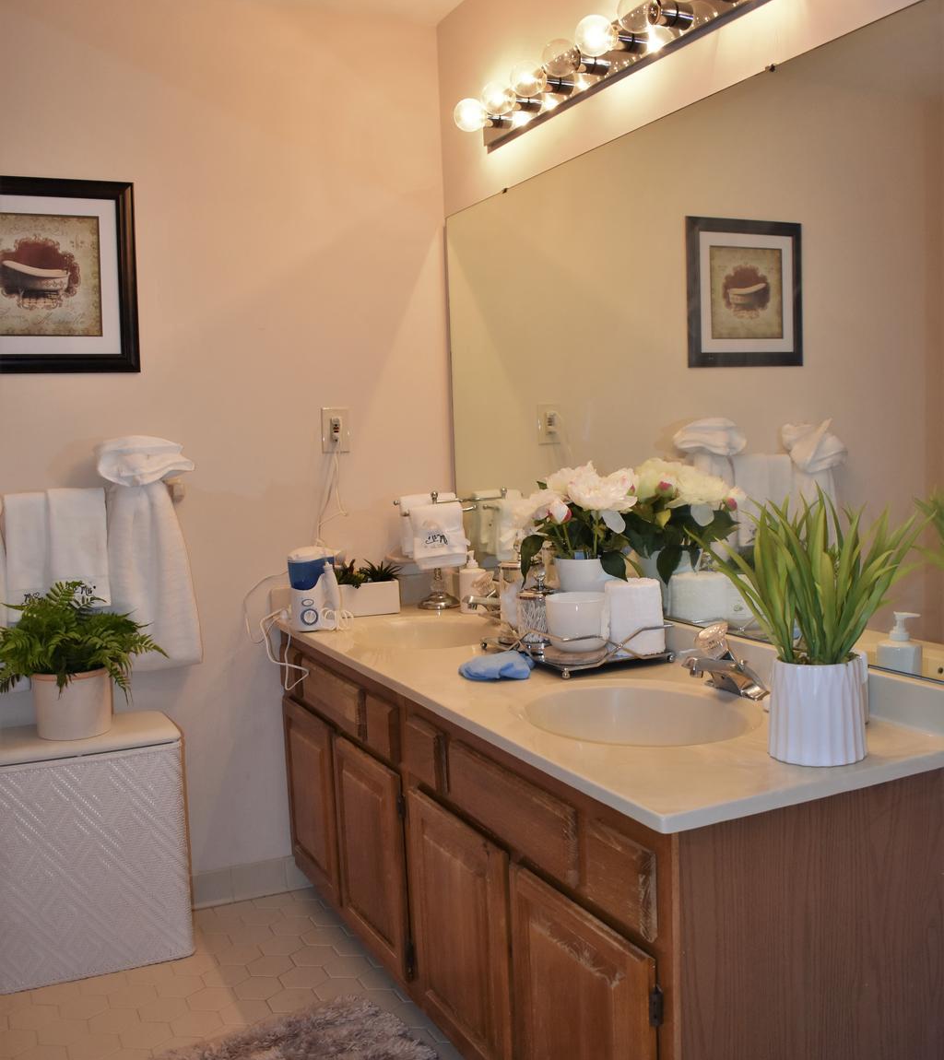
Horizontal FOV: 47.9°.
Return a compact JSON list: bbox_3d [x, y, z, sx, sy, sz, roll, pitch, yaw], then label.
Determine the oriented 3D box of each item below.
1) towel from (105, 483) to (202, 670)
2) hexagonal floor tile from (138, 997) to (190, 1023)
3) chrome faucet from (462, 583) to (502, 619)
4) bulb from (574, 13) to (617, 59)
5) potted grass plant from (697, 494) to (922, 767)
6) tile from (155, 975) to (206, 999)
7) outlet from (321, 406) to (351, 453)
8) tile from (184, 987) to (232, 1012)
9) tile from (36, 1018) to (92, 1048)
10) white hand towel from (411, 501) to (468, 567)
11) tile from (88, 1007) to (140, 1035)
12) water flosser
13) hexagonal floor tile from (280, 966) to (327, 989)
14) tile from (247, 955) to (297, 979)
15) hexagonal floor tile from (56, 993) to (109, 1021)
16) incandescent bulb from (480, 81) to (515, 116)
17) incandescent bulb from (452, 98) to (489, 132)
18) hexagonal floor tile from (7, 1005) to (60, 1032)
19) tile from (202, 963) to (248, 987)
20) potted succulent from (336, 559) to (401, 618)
[{"bbox_3d":[-0.812,0.118,2.708,0.215,0.475,0.080,-5,6,-26],"label":"towel"},{"bbox_3d":[-0.708,1.107,2.439,0.105,0.008,0.122,-4,6,-26],"label":"hexagonal floor tile"},{"bbox_3d":[0.036,0.179,2.786,0.155,0.128,0.150,-5,6,-27],"label":"chrome faucet"},{"bbox_3d":[0.249,-0.970,2.085,0.095,0.080,0.080,-4,5,-26],"label":"bulb"},{"bbox_3d":[0.511,0.143,1.589,0.320,0.390,0.310,-5,6,-27],"label":"potted grass plant"},{"bbox_3d":[-0.678,1.063,2.466,0.104,0.008,0.120,-5,6,-27],"label":"tile"},{"bbox_3d":[-0.388,-0.285,3.032,0.075,0.120,0.012,-4,6,-25],"label":"outlet"},{"bbox_3d":[-0.583,1.059,2.385,0.107,0.008,0.124,-4,5,-26],"label":"tile"},{"bbox_3d":[-0.898,1.113,2.340,0.109,0.009,0.124,-5,6,-26],"label":"tile"},{"bbox_3d":[-0.098,0.016,2.917,0.158,0.185,0.060,-4,5,-23],"label":"white hand towel"},{"bbox_3d":[-0.783,1.080,2.326,0.104,0.008,0.120,-5,6,-27],"label":"tile"},{"bbox_3d":[-0.418,0.156,2.805,0.118,0.210,0.115,-3,5,-14],"label":"water flosser"},{"bbox_3d":[-0.390,1.049,2.475,0.107,0.008,0.124,-4,5,-26],"label":"hexagonal floor tile"},{"bbox_3d":[-0.480,1.046,2.538,0.107,0.008,0.124,-4,5,-26],"label":"tile"},{"bbox_3d":[-0.895,1.103,2.444,0.109,0.009,0.124,-5,6,-26],"label":"hexagonal floor tile"},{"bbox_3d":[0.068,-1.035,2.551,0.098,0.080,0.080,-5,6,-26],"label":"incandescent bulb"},{"bbox_3d":[0.004,-1.014,2.599,0.095,0.080,0.080,-4,5,-26],"label":"incandescent bulb"},{"bbox_3d":[-0.954,1.067,2.320,0.107,0.008,0.124,-4,5,-26],"label":"hexagonal floor tile"},{"bbox_3d":[-0.598,1.085,2.580,0.109,0.009,0.124,-5,6,-26],"label":"tile"},{"bbox_3d":[-0.300,0.151,2.893,0.190,0.160,0.100,-4,5,-26],"label":"potted succulent"}]

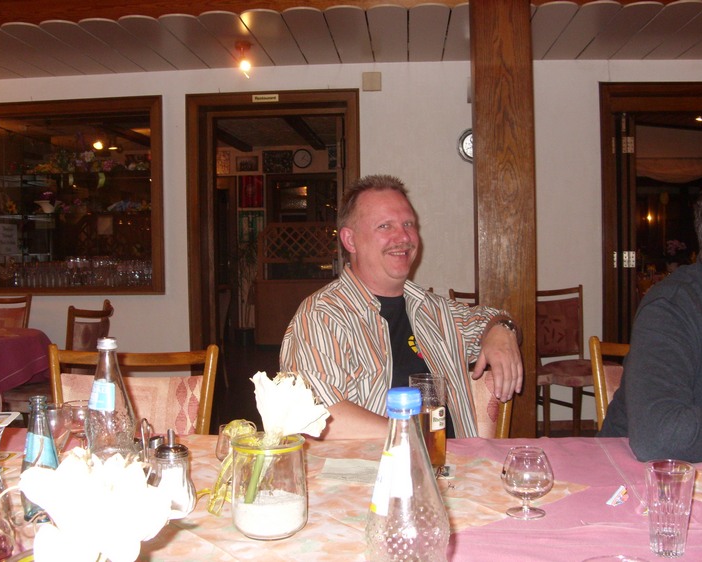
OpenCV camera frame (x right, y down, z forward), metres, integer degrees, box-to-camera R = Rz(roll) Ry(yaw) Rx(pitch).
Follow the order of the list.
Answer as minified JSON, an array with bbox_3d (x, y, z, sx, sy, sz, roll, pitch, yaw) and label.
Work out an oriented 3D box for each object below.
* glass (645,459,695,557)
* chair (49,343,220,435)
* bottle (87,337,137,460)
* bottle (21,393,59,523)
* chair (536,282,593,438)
[{"bbox_3d":[0.426,0.305,1.105,0.066,0.120,0.066,-1,1,3],"label":"glass"},{"bbox_3d":[-0.572,0.630,1.873,0.450,0.920,0.540,-1,2,6],"label":"chair"},{"bbox_3d":[-0.381,0.221,1.313,0.083,0.260,0.083,-1,2,0],"label":"bottle"},{"bbox_3d":[-0.479,0.273,1.265,0.060,0.192,0.060,-1,1,3],"label":"bottle"},{"bbox_3d":[1.325,0.522,4.705,0.450,0.930,0.540,-2,2,-29],"label":"chair"}]

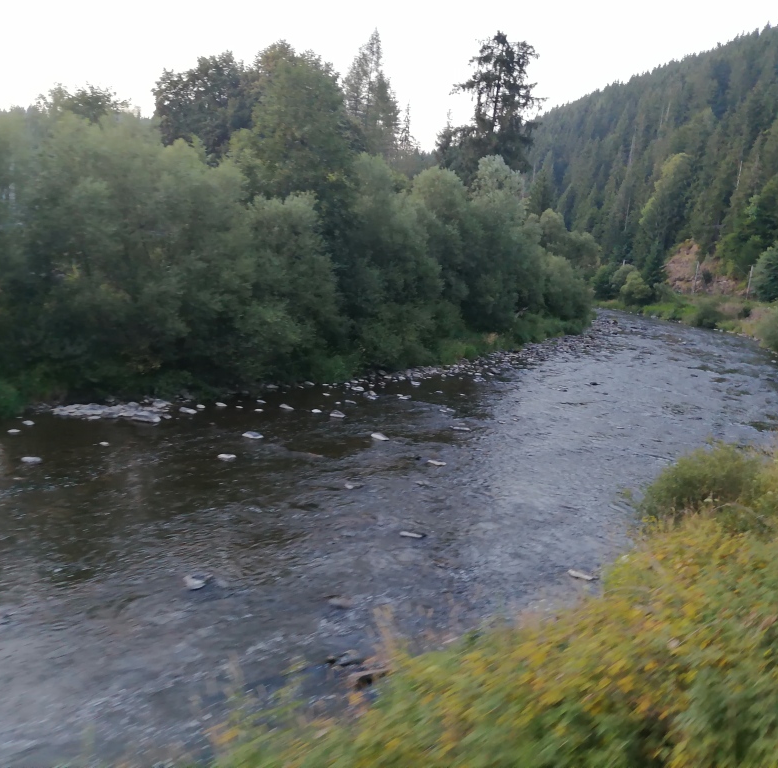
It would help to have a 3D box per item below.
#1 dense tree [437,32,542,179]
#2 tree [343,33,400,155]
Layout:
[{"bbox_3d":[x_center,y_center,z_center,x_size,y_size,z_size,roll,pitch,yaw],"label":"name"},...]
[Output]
[{"bbox_3d":[8.588,-18.536,69.029,8.400,24.420,8.200,5,10,6],"label":"dense tree"},{"bbox_3d":[-1.803,-18.103,66.068,5.000,22.960,5.000,4,10,-3],"label":"tree"}]

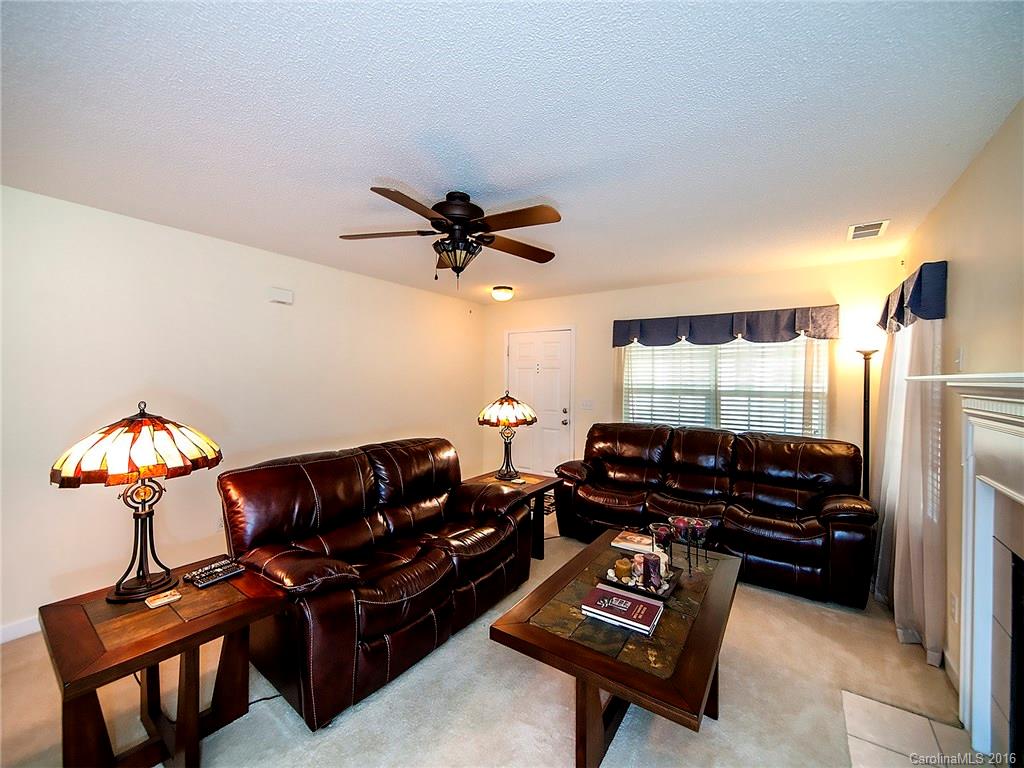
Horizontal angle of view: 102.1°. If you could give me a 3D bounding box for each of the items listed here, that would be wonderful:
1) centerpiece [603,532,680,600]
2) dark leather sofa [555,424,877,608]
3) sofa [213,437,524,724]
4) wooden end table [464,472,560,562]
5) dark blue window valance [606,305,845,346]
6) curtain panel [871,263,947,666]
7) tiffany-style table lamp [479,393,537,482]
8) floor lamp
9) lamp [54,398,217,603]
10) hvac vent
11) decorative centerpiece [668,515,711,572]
[{"bbox_3d":[0.622,0.835,1.968,0.310,0.155,0.320,1,1,33],"label":"centerpiece"},{"bbox_3d":[1.581,0.910,3.565,2.225,0.980,0.980,1,1,33],"label":"dark leather sofa"},{"bbox_3d":[-0.696,0.906,2.565,0.970,0.980,1.640,1,1,33],"label":"sofa"},{"bbox_3d":[-0.001,1.091,3.372,0.615,0.600,0.570,1,1,33],"label":"wooden end table"},{"bbox_3d":[1.945,-0.538,4.039,1.954,0.300,0.110,1,1,33],"label":"dark blue window valance"},{"bbox_3d":[2.501,0.377,2.683,0.160,2.060,1.310,1,1,33],"label":"curtain panel"},{"bbox_3d":[-0.028,0.427,3.530,0.500,0.725,0.500,0,1,0],"label":"tiffany-style table lamp"},{"bbox_3d":[2.763,0.567,3.236,0.240,1.690,0.240,1,1,33],"label":"floor lamp"},{"bbox_3d":[-1.442,0.436,1.619,0.496,0.732,0.496,1,1,33],"label":"lamp"},{"bbox_3d":[2.379,-1.018,2.777,0.200,0.020,0.360,1,1,33],"label":"hvac vent"},{"bbox_3d":[0.908,0.783,2.079,0.190,0.260,0.300,1,1,33],"label":"decorative centerpiece"}]

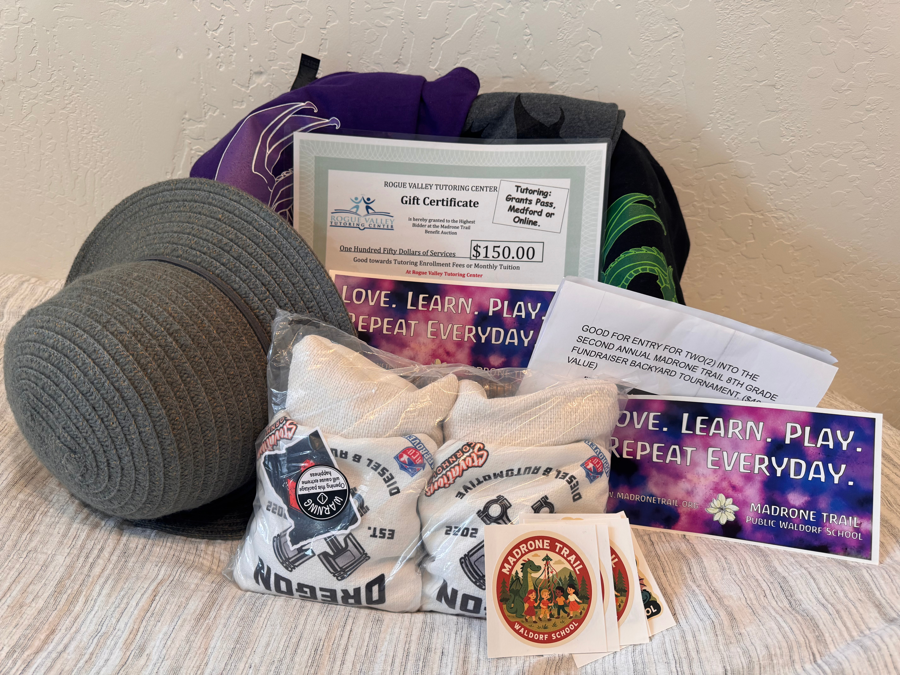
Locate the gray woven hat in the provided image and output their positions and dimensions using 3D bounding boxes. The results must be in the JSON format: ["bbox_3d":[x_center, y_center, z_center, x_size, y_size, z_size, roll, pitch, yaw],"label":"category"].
[{"bbox_3d":[-0.213,0.041,0.426,0.286,0.286,0.116,11,18,19],"label":"gray woven hat"}]

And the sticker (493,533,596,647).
[{"bbox_3d":[0.061,0.160,0.399,0.070,0.003,0.070,3,71,-10],"label":"sticker"}]

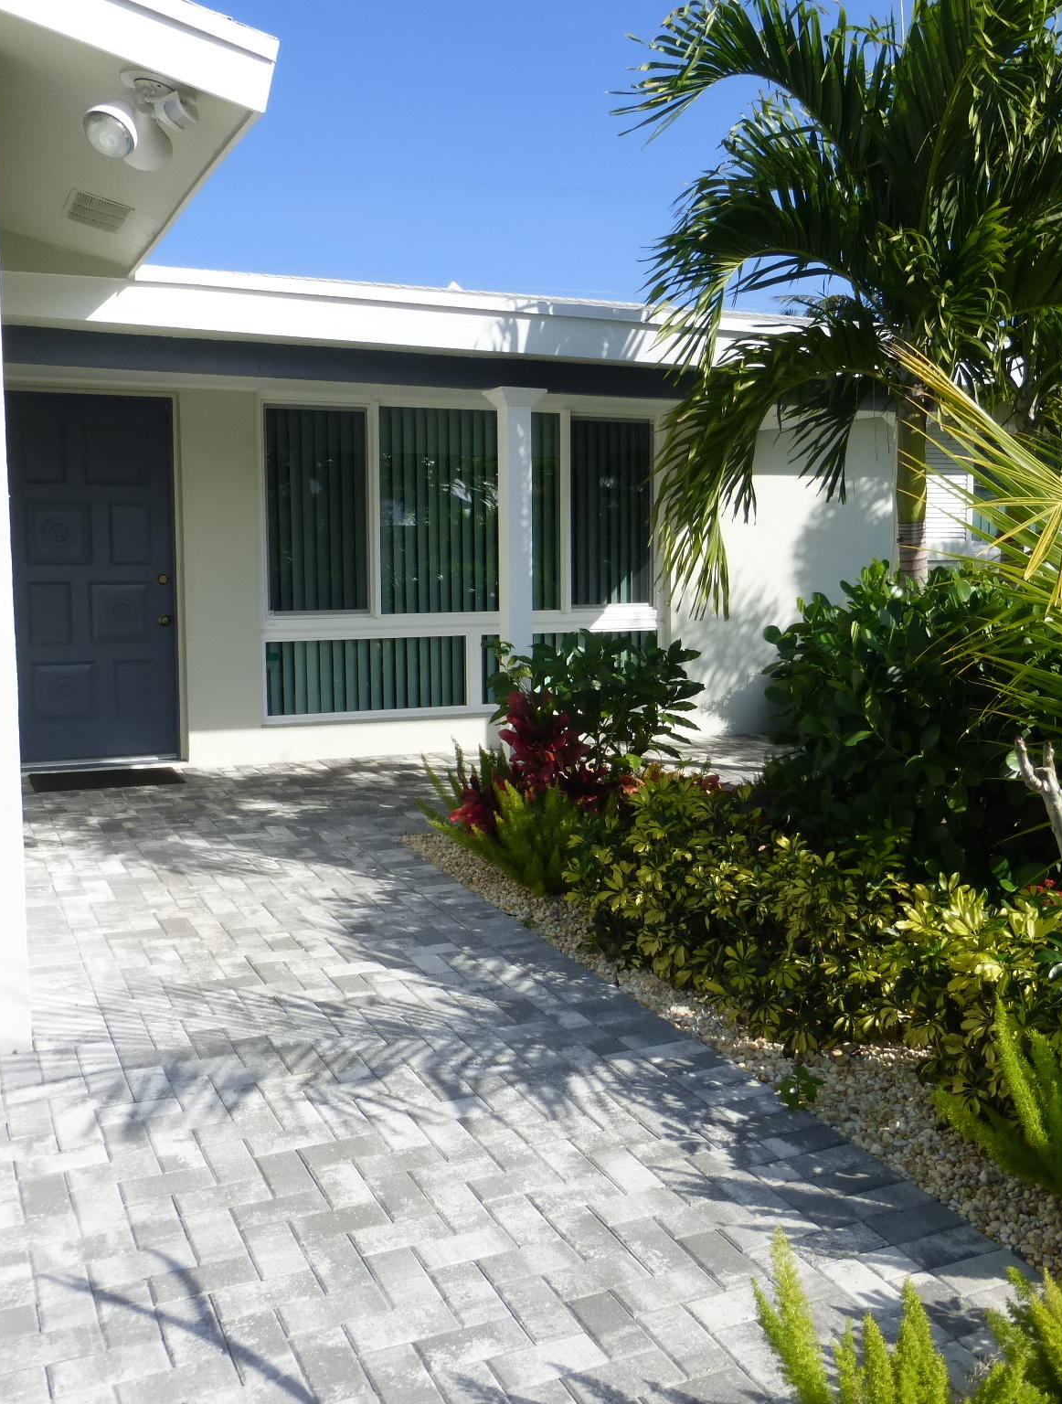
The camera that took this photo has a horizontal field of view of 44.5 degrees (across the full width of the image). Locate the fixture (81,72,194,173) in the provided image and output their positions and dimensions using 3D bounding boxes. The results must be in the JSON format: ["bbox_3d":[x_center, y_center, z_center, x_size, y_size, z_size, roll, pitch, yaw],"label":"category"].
[{"bbox_3d":[-0.984,-1.429,3.200,0.260,0.190,0.260,-3,7,-25],"label":"fixture"}]

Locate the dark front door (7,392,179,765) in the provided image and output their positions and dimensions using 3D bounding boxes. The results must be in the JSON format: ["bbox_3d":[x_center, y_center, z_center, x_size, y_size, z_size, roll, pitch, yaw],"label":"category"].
[{"bbox_3d":[-2.421,-0.681,7.224,0.920,2.050,0.070,-3,7,-25],"label":"dark front door"}]

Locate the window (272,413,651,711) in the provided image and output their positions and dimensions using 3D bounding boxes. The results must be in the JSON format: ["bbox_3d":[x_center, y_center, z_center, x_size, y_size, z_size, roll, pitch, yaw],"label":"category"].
[{"bbox_3d":[-0.362,-0.855,8.141,2.640,1.900,0.100,-3,7,-25],"label":"window"}]

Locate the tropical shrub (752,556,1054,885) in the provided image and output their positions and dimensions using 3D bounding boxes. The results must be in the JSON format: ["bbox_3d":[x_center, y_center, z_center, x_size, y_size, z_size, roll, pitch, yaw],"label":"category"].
[{"bbox_3d":[1.710,0.032,5.853,1.380,1.420,1.250,2,7,16],"label":"tropical shrub"}]

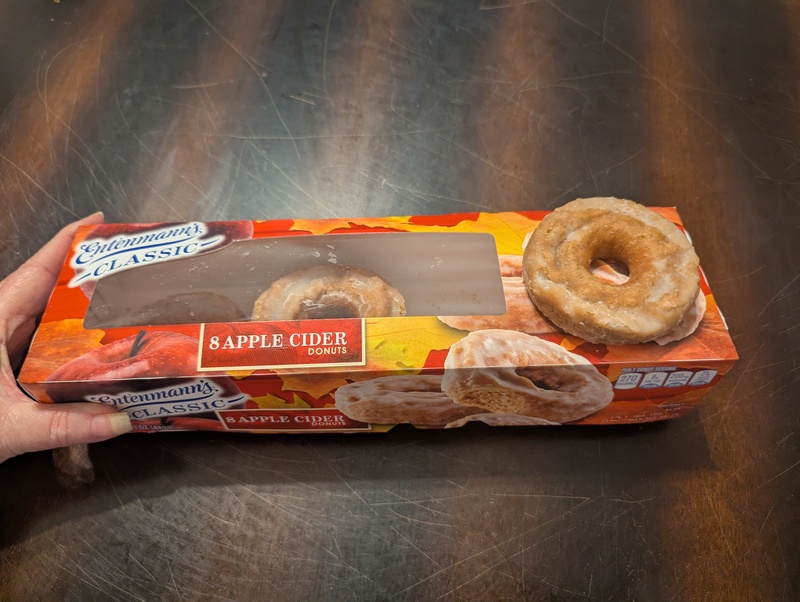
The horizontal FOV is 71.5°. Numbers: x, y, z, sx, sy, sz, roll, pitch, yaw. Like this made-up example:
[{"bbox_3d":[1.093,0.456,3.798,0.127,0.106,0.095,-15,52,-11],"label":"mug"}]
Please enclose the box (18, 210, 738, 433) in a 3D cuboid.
[{"bbox_3d":[-0.011,0.013,0.301,0.320,0.071,0.091,-2,56,1],"label":"box"}]

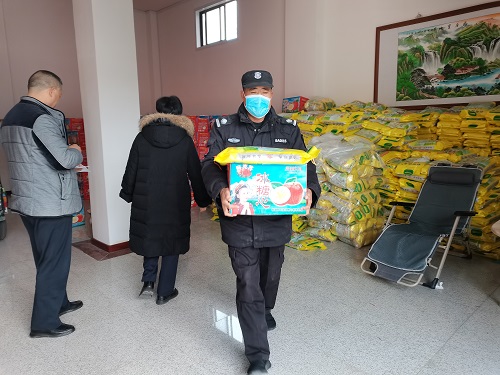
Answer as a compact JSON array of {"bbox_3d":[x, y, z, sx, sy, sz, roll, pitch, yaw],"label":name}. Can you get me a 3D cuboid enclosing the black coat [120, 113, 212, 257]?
[{"bbox_3d":[-0.650,-0.014,2.934,0.700,1.100,0.460,1,9,8],"label":"black coat"}]

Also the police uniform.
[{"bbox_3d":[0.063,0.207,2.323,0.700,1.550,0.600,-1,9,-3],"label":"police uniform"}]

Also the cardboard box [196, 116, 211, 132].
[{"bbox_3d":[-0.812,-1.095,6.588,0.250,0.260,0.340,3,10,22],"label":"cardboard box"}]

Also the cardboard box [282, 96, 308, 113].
[{"bbox_3d":[0.797,-1.428,6.524,0.260,0.255,0.380,-10,13,-43],"label":"cardboard box"}]

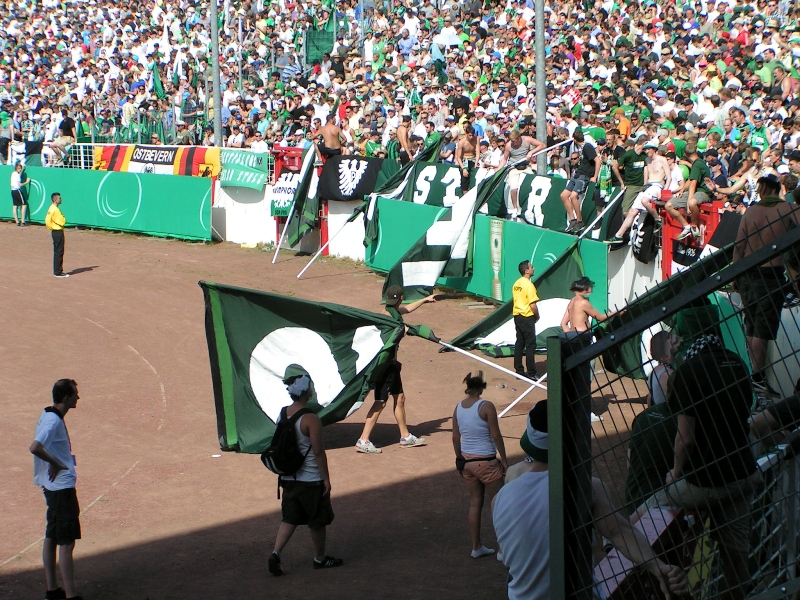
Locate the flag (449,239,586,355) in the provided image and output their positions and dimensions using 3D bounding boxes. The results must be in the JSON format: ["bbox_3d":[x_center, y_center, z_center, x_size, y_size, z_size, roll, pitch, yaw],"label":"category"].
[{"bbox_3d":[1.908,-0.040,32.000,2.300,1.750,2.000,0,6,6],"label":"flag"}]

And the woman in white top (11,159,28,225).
[{"bbox_3d":[-11.219,-3.111,58.600,0.450,1.760,0.500,-6,8,-40],"label":"woman in white top"}]

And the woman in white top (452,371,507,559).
[{"bbox_3d":[0.724,1.503,18.100,0.470,1.650,0.400,1,7,14],"label":"woman in white top"}]

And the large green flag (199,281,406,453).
[{"bbox_3d":[-1.083,0.746,22.300,2.350,1.900,0.700,0,6,3],"label":"large green flag"}]

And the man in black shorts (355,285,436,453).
[{"bbox_3d":[-0.062,0.770,22.500,0.750,1.820,0.580,-4,7,-30],"label":"man in black shorts"}]

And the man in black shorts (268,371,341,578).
[{"bbox_3d":[-0.850,1.545,17.700,0.550,1.770,0.600,4,8,37],"label":"man in black shorts"}]

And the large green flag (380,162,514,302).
[{"bbox_3d":[0.881,-1.288,38.500,2.500,2.600,0.800,1,7,17],"label":"large green flag"}]

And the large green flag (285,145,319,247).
[{"bbox_3d":[-2.319,-2.461,46.800,0.850,2.400,0.500,2,7,22],"label":"large green flag"}]

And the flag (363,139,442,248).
[{"bbox_3d":[0.057,-2.389,45.000,1.850,2.450,0.900,1,7,17],"label":"flag"}]

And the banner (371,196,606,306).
[{"bbox_3d":[1.410,-0.879,39.600,0.200,1.600,11.400,-3,7,-22],"label":"banner"}]

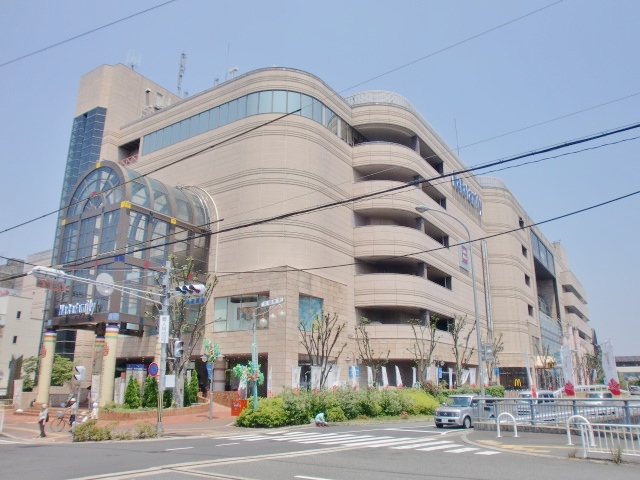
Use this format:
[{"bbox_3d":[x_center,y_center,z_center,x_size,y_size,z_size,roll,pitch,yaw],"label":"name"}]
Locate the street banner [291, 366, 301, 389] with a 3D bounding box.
[{"bbox_3d":[-1.478,8.601,31.549,0.600,1.730,0.100,2,-16,-5],"label":"street banner"}]

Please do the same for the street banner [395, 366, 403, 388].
[{"bbox_3d":[6.035,10.479,39.648,0.200,1.760,0.600,-15,-22,43],"label":"street banner"}]

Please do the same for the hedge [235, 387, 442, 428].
[{"bbox_3d":[1.831,10.719,33.540,14.600,2.000,3.200,14,-21,-38],"label":"hedge"}]

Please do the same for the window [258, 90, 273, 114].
[{"bbox_3d":[-5.312,-13.470,50.612,1.306,2.480,0.120,-2,-17,9],"label":"window"}]

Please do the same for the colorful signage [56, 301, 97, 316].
[{"bbox_3d":[-19.954,5.645,42.368,5.300,1.131,0.400,-10,-20,32],"label":"colorful signage"}]

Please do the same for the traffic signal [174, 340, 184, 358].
[{"bbox_3d":[-6.500,5.082,24.037,0.280,0.783,0.420,-10,-20,32],"label":"traffic signal"}]

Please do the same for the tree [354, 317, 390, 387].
[{"bbox_3d":[3.961,8.914,39.058,2.500,6.270,2.700,0,-16,0],"label":"tree"}]

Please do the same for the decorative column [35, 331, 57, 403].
[{"bbox_3d":[-23.120,10.708,43.761,1.000,6.014,1.000,-10,-20,32],"label":"decorative column"}]

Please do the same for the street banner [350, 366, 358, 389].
[{"bbox_3d":[2.308,9.154,33.991,0.500,1.700,0.120,5,-16,-17],"label":"street banner"}]

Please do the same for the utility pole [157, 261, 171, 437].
[{"bbox_3d":[-7.261,4.900,24.194,0.330,8.034,0.330,-12,-20,31],"label":"utility pole"}]

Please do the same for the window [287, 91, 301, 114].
[{"bbox_3d":[-2.537,-13.534,50.854,1.415,2.493,0.120,6,-17,-17],"label":"window"}]

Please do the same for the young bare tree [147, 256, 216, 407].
[{"bbox_3d":[-10.140,6.544,38.180,4.800,11.140,5.200,0,-16,0],"label":"young bare tree"}]

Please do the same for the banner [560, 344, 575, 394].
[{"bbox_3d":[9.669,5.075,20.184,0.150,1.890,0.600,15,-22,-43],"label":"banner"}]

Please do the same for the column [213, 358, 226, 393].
[{"bbox_3d":[-9.370,13.078,48.266,1.200,3.960,1.200,10,-19,-32],"label":"column"}]

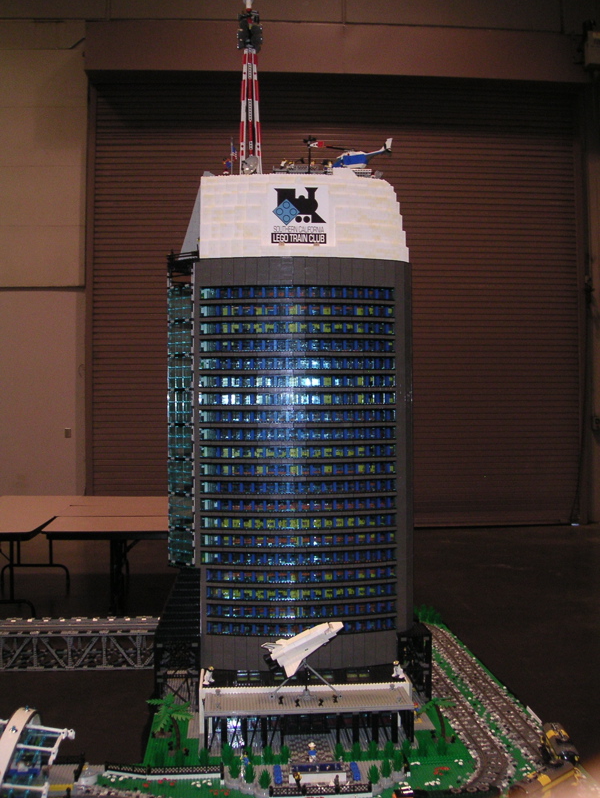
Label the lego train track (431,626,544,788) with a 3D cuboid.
[{"bbox_3d":[0.452,0.838,2.600,0.270,0.030,1.380,0,0,-5],"label":"lego train track"}]

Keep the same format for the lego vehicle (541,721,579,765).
[{"bbox_3d":[0.588,0.806,1.985,0.054,0.085,0.180,0,0,6],"label":"lego vehicle"}]

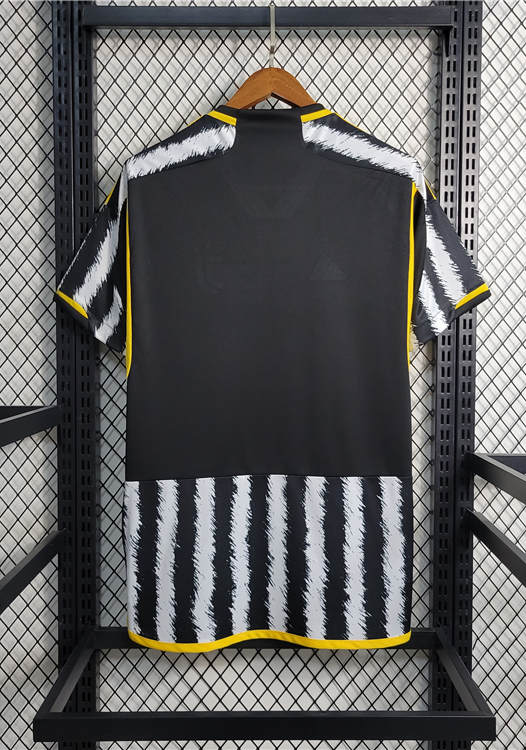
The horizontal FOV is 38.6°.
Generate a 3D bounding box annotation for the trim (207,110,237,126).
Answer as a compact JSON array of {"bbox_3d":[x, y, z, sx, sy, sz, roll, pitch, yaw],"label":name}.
[{"bbox_3d":[-0.060,-0.369,1.080,0.043,0.022,0.020,0,2,0],"label":"trim"}]

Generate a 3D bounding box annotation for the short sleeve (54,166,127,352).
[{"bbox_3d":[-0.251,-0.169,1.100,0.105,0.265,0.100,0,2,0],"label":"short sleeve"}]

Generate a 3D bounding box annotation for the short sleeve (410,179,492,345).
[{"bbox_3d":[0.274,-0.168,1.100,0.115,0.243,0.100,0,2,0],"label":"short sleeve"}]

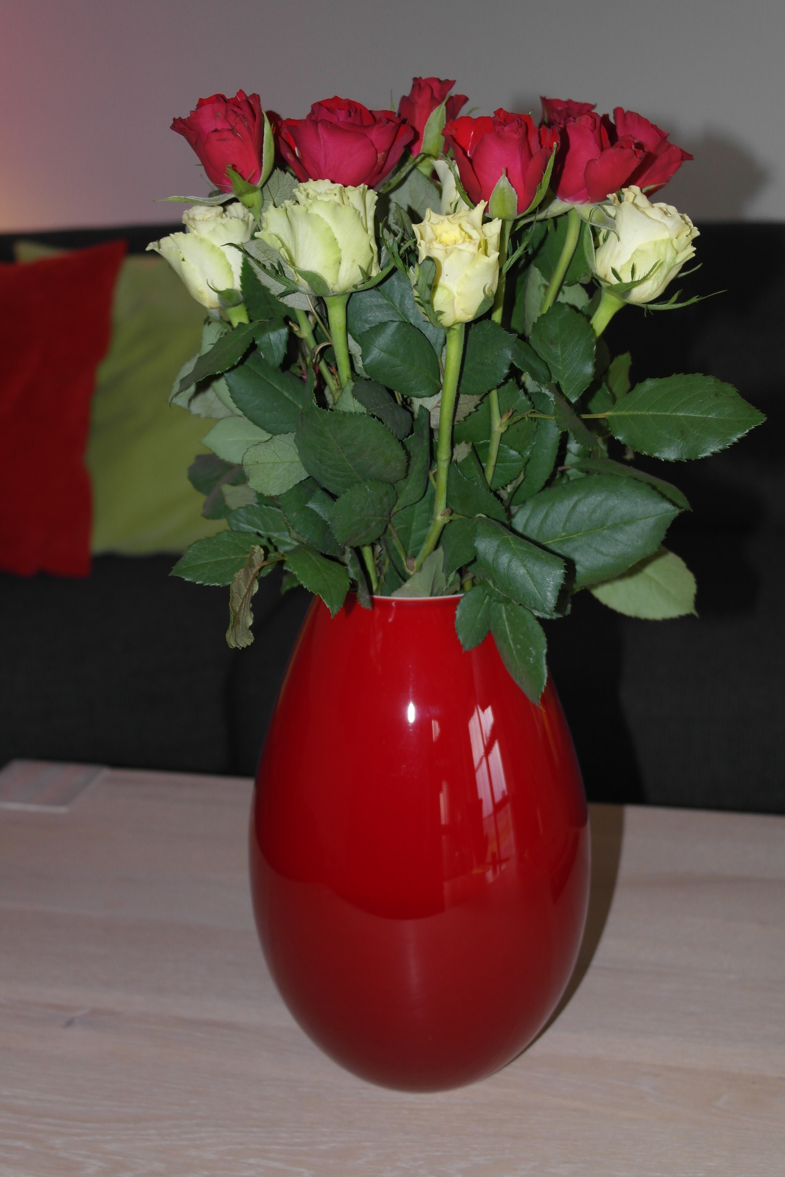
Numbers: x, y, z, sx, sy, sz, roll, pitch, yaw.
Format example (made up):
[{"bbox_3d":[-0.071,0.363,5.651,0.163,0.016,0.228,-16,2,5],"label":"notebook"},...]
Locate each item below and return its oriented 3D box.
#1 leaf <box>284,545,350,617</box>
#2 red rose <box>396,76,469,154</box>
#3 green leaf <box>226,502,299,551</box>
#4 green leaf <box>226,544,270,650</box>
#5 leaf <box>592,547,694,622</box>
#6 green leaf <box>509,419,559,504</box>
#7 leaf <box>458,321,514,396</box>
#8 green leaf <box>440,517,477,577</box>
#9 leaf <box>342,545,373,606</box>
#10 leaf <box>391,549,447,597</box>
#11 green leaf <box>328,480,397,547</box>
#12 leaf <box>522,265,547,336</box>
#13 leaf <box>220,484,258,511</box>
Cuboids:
[{"bbox_3d":[-0.036,-0.004,0.765,0.028,0.041,0.015,-30,-6,-2],"label":"leaf"},{"bbox_3d":[0.020,-0.238,0.810,0.037,0.042,0.037,1,13,0],"label":"red rose"},{"bbox_3d":[-0.061,-0.029,0.765,0.040,0.012,0.024,21,59,7],"label":"green leaf"},{"bbox_3d":[-0.069,0.004,0.750,0.015,0.049,0.015,12,-6,1],"label":"green leaf"},{"bbox_3d":[0.133,-0.005,0.851,0.065,0.045,0.014,43,-4,-4],"label":"leaf"},{"bbox_3d":[0.068,-0.063,0.755,0.023,0.056,0.013,21,0,-10],"label":"green leaf"},{"bbox_3d":[0.043,-0.108,0.755,0.028,0.037,0.014,11,6,-4],"label":"leaf"},{"bbox_3d":[0.033,-0.020,0.757,0.021,0.033,0.011,20,-6,8],"label":"green leaf"},{"bbox_3d":[-0.017,-0.006,0.775,0.014,0.032,0.014,-19,-6,15],"label":"leaf"},{"bbox_3d":[0.013,-0.006,0.785,0.028,0.028,0.014,15,6,1],"label":"leaf"},{"bbox_3d":[-0.013,-0.032,0.676,0.031,0.029,0.010,3,-12,9],"label":"green leaf"},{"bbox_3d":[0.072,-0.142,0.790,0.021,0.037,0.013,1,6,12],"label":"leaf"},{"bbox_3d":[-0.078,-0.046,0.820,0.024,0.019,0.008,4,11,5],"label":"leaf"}]

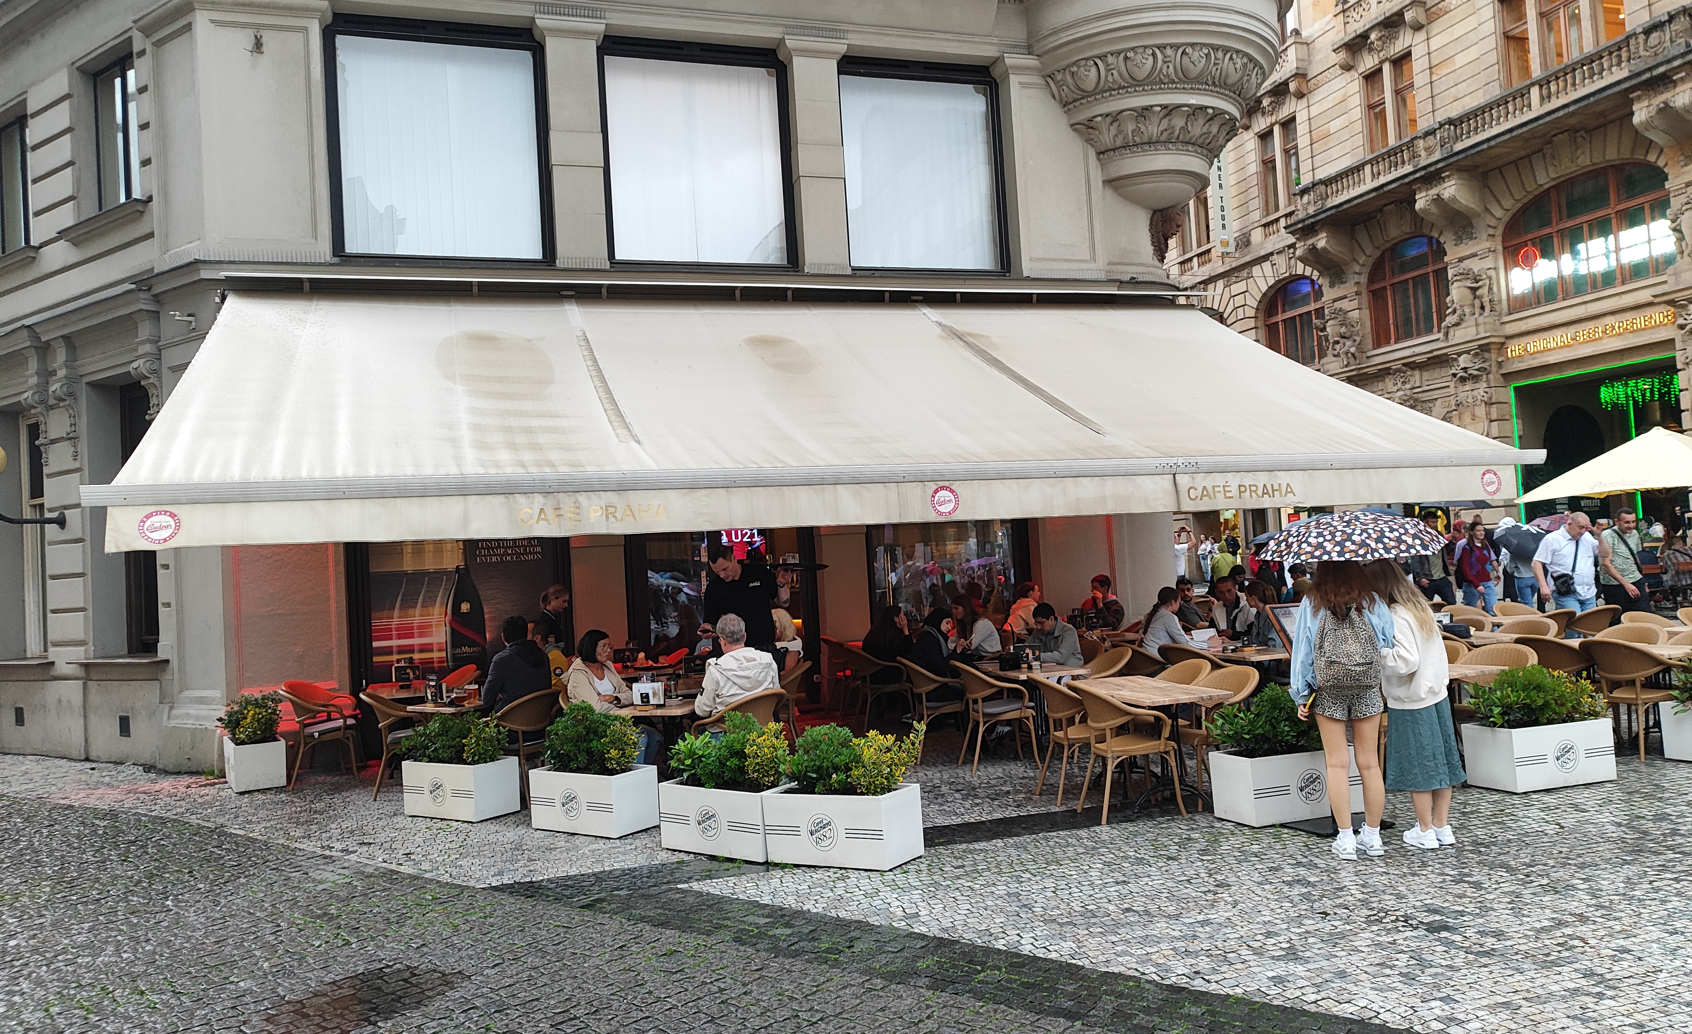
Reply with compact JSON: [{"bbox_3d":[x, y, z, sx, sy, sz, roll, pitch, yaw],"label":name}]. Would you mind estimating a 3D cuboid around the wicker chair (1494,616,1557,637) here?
[{"bbox_3d":[5.735,1.300,9.927,0.610,0.850,0.580,-2,-3,-29],"label":"wicker chair"}]

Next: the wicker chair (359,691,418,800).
[{"bbox_3d":[-3.708,1.864,9.775,0.610,0.850,0.580,-3,-2,-17],"label":"wicker chair"}]

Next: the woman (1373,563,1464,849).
[{"bbox_3d":[3.108,0.956,6.387,0.460,1.610,0.400,-3,-2,-22],"label":"woman"}]

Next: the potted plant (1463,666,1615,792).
[{"bbox_3d":[4.505,1.343,7.651,0.811,0.735,0.418,-3,-2,-17],"label":"potted plant"}]

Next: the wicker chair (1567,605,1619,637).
[{"bbox_3d":[7.710,1.360,12.248,0.570,0.840,0.600,-3,-2,-17],"label":"wicker chair"}]

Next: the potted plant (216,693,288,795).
[{"bbox_3d":[-5.415,2.029,10.743,0.435,0.822,0.822,-2,-3,-33],"label":"potted plant"}]

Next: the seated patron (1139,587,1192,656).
[{"bbox_3d":[2.959,1.263,10.333,0.800,1.290,0.500,-3,-2,-14],"label":"seated patron"}]

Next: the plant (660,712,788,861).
[{"bbox_3d":[-0.710,1.629,7.236,0.852,0.816,0.435,-5,-3,36],"label":"plant"}]

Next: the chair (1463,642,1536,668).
[{"bbox_3d":[4.429,1.332,8.243,0.600,0.850,0.580,-3,-2,-18],"label":"chair"}]

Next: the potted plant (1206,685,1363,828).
[{"bbox_3d":[2.736,1.442,7.297,0.862,0.801,0.445,-2,-3,-19],"label":"potted plant"}]

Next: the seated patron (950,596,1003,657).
[{"bbox_3d":[1.212,1.428,11.201,0.740,1.290,0.480,-3,-2,-15],"label":"seated patron"}]

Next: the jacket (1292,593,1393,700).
[{"bbox_3d":[2.662,0.700,6.317,0.510,0.570,0.310,-3,-2,-11],"label":"jacket"}]

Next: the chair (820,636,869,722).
[{"bbox_3d":[0.056,1.767,13.111,0.610,0.850,0.580,-3,-2,-18],"label":"chair"}]

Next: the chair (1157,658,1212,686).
[{"bbox_3d":[2.293,1.470,8.437,0.600,0.850,0.580,-3,-2,-17],"label":"chair"}]

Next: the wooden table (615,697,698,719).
[{"bbox_3d":[-1.257,1.749,8.587,0.700,0.745,0.700,-5,-3,28],"label":"wooden table"}]

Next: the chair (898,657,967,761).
[{"bbox_3d":[0.744,1.599,9.855,0.610,0.850,0.580,-3,-2,-11],"label":"chair"}]

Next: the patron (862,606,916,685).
[{"bbox_3d":[0.484,1.506,11.549,0.780,1.250,0.480,-3,-2,-12],"label":"patron"}]

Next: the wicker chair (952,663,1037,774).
[{"bbox_3d":[1.187,1.605,9.513,0.600,0.840,0.570,-3,-2,-8],"label":"wicker chair"}]

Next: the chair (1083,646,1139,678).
[{"bbox_3d":[2.003,1.487,9.309,0.626,0.848,0.576,-3,-2,-16],"label":"chair"}]

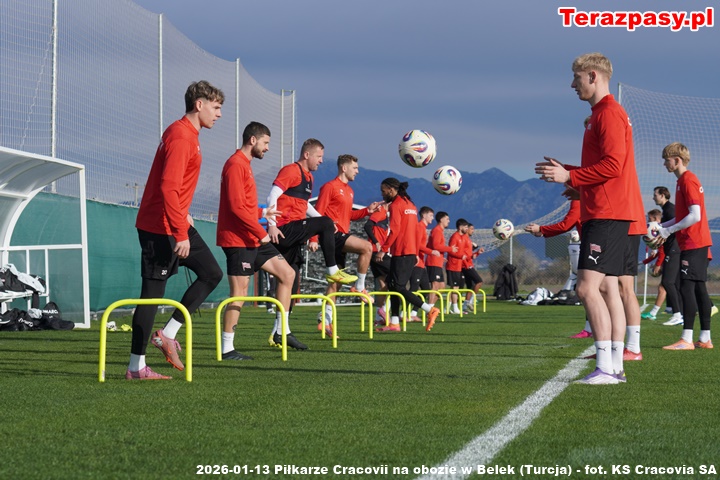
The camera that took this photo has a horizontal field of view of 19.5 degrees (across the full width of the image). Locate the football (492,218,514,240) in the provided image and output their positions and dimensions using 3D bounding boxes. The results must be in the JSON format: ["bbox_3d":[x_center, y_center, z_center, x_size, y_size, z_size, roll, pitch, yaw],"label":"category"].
[{"bbox_3d":[1.485,-0.106,21.700,0.220,0.220,0.220,0,-1,0],"label":"football"}]

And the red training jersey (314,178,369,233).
[{"bbox_3d":[-0.205,-0.342,22.100,0.480,0.680,0.520,-1,-1,28],"label":"red training jersey"}]

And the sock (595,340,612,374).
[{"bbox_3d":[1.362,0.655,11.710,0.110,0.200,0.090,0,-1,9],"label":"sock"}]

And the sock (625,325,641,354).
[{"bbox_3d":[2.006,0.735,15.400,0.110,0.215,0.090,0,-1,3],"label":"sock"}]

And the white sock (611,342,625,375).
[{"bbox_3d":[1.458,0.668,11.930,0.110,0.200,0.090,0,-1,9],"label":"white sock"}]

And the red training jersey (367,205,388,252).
[{"bbox_3d":[0.330,-0.151,28.900,0.340,0.680,0.500,-1,-2,38],"label":"red training jersey"}]

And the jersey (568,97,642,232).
[{"bbox_3d":[1.368,-0.455,11.800,0.400,0.720,0.530,0,-1,9],"label":"jersey"}]

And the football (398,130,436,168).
[{"bbox_3d":[0.336,-0.527,12.220,0.220,0.220,0.220,0,-1,0],"label":"football"}]

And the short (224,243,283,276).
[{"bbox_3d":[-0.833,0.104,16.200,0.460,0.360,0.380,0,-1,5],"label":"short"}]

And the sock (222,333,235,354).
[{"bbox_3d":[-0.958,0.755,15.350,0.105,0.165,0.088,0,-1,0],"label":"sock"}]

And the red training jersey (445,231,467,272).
[{"bbox_3d":[1.843,0.221,40.400,0.380,0.750,0.500,-1,-1,32],"label":"red training jersey"}]

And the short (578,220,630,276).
[{"bbox_3d":[1.374,0.036,11.800,0.280,0.345,0.380,0,-1,9],"label":"short"}]

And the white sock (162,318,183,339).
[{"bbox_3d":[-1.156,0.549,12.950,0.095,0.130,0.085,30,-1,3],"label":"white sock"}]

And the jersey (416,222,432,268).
[{"bbox_3d":[0.958,0.078,32.800,0.370,0.740,0.500,0,-1,10],"label":"jersey"}]

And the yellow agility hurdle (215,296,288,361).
[{"bbox_3d":[-0.781,0.643,15.150,0.511,0.466,0.037,0,-1,-1],"label":"yellow agility hurdle"}]

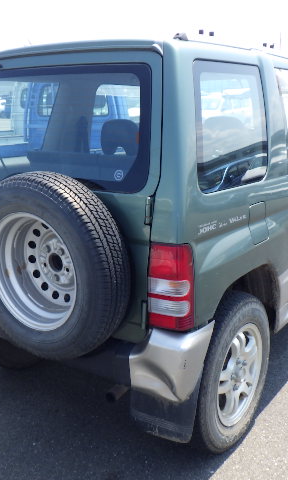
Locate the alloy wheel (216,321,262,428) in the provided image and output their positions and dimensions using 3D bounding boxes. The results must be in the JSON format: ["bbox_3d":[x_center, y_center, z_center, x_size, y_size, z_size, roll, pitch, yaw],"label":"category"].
[{"bbox_3d":[0.335,0.525,2.102,0.150,0.420,0.420,10,19,34],"label":"alloy wheel"}]

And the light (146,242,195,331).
[{"bbox_3d":[0.085,0.148,1.612,0.145,0.285,0.090,10,19,34],"label":"light"}]

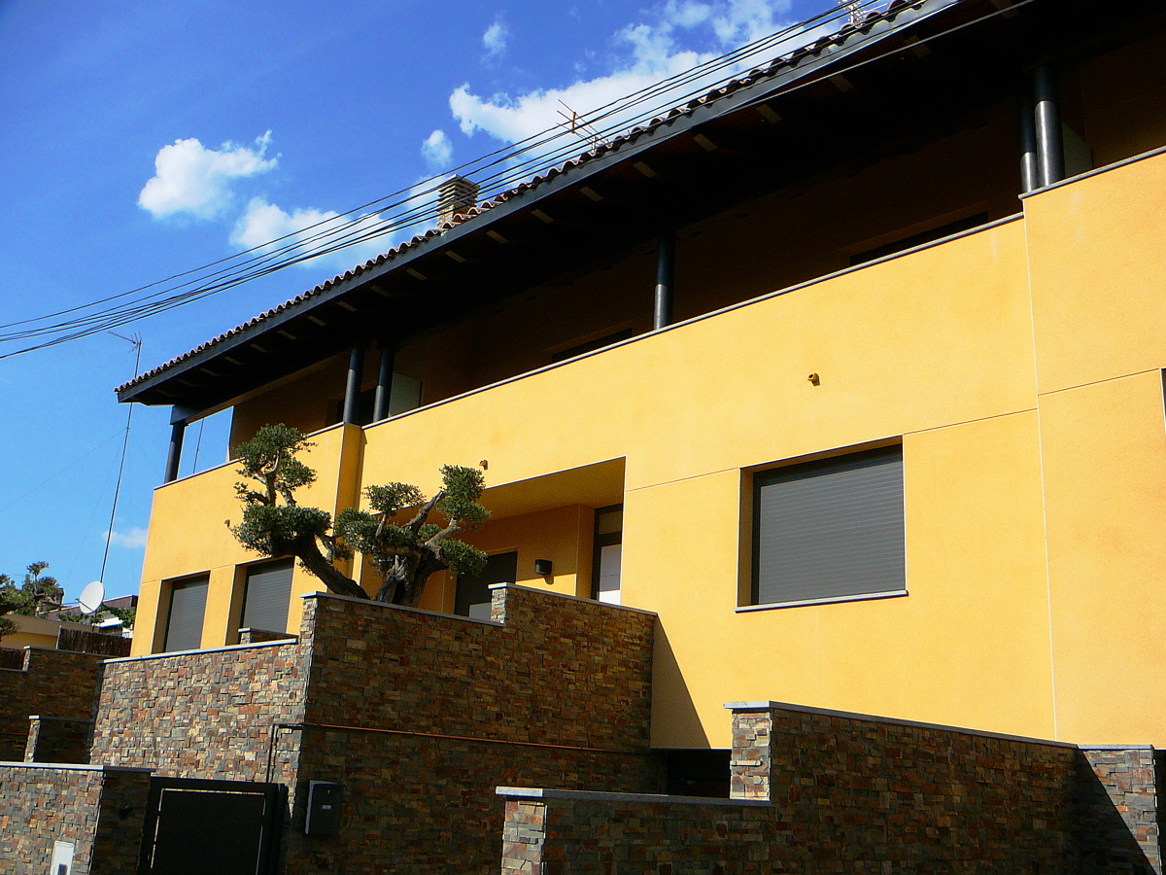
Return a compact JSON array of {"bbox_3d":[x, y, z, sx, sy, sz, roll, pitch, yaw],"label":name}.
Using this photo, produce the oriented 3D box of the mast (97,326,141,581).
[{"bbox_3d":[-11.621,0.543,28.764,0.400,6.680,1.100,-8,-20,32],"label":"mast"}]

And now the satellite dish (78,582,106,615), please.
[{"bbox_3d":[-11.249,3.683,27.000,0.740,0.800,0.350,-5,-18,25],"label":"satellite dish"}]

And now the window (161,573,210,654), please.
[{"bbox_3d":[-6.470,2.984,19.462,0.120,1.361,1.718,18,-22,-40],"label":"window"}]

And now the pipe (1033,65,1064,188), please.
[{"bbox_3d":[3.743,-2.476,9.501,0.189,1.183,0.189,18,-22,-40],"label":"pipe"}]

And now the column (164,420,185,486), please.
[{"bbox_3d":[-7.381,0.282,21.343,0.200,1.154,0.200,18,-22,-40],"label":"column"}]

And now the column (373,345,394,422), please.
[{"bbox_3d":[-2.802,-0.705,16.623,0.189,1.173,0.189,18,-22,-40],"label":"column"}]

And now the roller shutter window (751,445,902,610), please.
[{"bbox_3d":[2.280,0.838,10.787,0.120,1.346,1.797,18,-22,-40],"label":"roller shutter window"}]

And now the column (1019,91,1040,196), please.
[{"bbox_3d":[3.853,-2.432,10.077,0.200,1.188,0.200,18,-22,-40],"label":"column"}]

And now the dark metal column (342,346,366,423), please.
[{"bbox_3d":[-3.237,-0.718,16.700,0.189,1.197,0.189,3,-17,1],"label":"dark metal column"}]

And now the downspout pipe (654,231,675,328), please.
[{"bbox_3d":[0.885,-1.641,12.822,0.189,1.181,0.189,3,-17,1],"label":"downspout pipe"}]

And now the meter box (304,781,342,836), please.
[{"bbox_3d":[-1.977,2.811,8.942,0.257,0.381,0.085,18,-22,-40],"label":"meter box"}]

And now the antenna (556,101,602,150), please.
[{"bbox_3d":[-0.048,-4.438,16.800,0.380,0.450,1.000,-10,-21,36],"label":"antenna"}]

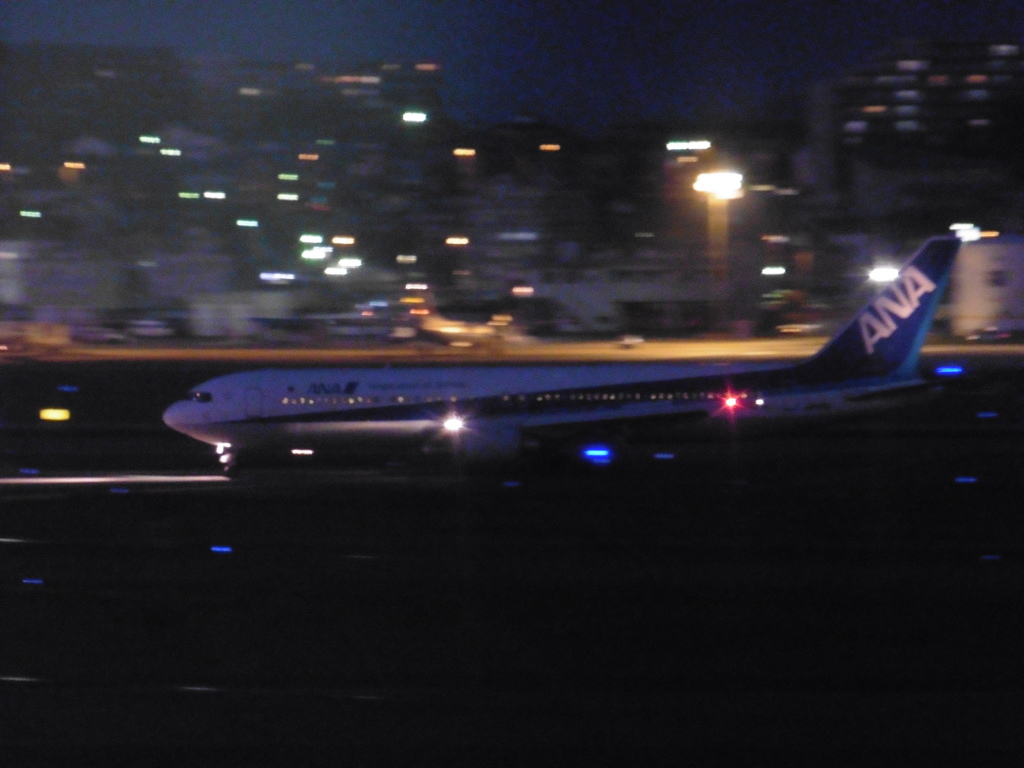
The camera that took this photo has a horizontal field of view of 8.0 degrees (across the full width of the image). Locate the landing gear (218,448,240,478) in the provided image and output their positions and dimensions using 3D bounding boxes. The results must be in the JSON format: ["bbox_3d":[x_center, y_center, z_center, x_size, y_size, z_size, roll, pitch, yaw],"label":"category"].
[{"bbox_3d":[-18.831,5.299,491.000,1.250,2.000,1.000,-1,0,-11],"label":"landing gear"}]

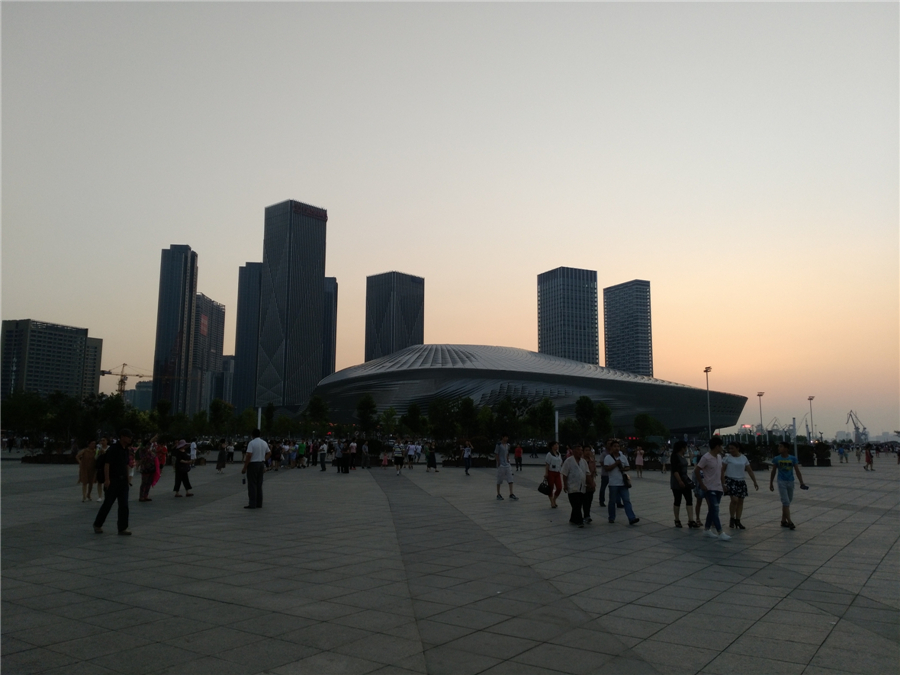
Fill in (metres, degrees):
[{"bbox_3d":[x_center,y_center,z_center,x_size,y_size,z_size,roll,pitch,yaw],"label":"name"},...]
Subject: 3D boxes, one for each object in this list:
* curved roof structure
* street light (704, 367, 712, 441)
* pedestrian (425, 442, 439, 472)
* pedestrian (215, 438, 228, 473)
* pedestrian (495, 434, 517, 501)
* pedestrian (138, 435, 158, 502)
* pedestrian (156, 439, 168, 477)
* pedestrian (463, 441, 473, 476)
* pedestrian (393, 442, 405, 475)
[{"bbox_3d":[37.147,32.136,409.911,212.000,56.000,185.000,4,-9,-26],"label":"curved roof structure"},{"bbox_3d":[35.597,10.006,99.504,1.100,12.000,0.800,-4,-9,30],"label":"street light"},{"bbox_3d":[-0.958,6.400,39.035,0.500,1.598,0.500,-6,-10,38],"label":"pedestrian"},{"bbox_3d":[-11.205,5.845,35.801,0.420,1.660,0.500,4,-9,-22],"label":"pedestrian"},{"bbox_3d":[1.505,3.581,20.164,0.563,1.773,0.436,6,-10,-34],"label":"pedestrian"},{"bbox_3d":[-7.958,3.458,19.318,0.473,1.712,0.492,2,-8,-15],"label":"pedestrian"},{"bbox_3d":[-12.495,5.252,31.707,0.500,1.560,0.400,-2,-8,14],"label":"pedestrian"},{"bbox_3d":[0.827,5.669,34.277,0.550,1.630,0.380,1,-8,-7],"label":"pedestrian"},{"bbox_3d":[-2.380,5.550,33.837,0.580,1.700,0.480,1,-8,-3],"label":"pedestrian"}]

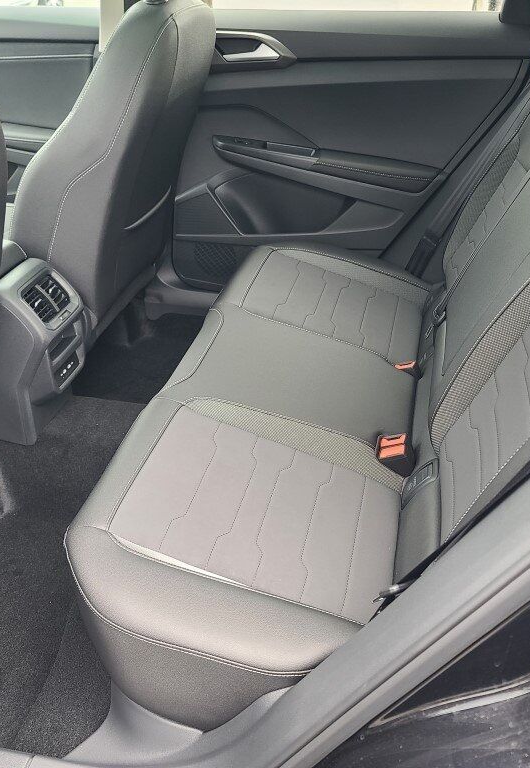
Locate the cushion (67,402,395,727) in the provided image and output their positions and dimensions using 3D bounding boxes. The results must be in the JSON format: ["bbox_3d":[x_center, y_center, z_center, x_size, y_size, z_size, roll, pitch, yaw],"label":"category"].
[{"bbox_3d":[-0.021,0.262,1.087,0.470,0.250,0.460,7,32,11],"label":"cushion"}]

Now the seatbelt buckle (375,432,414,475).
[{"bbox_3d":[0.215,0.114,1.210,0.045,0.070,0.035,-14,45,22],"label":"seatbelt buckle"}]

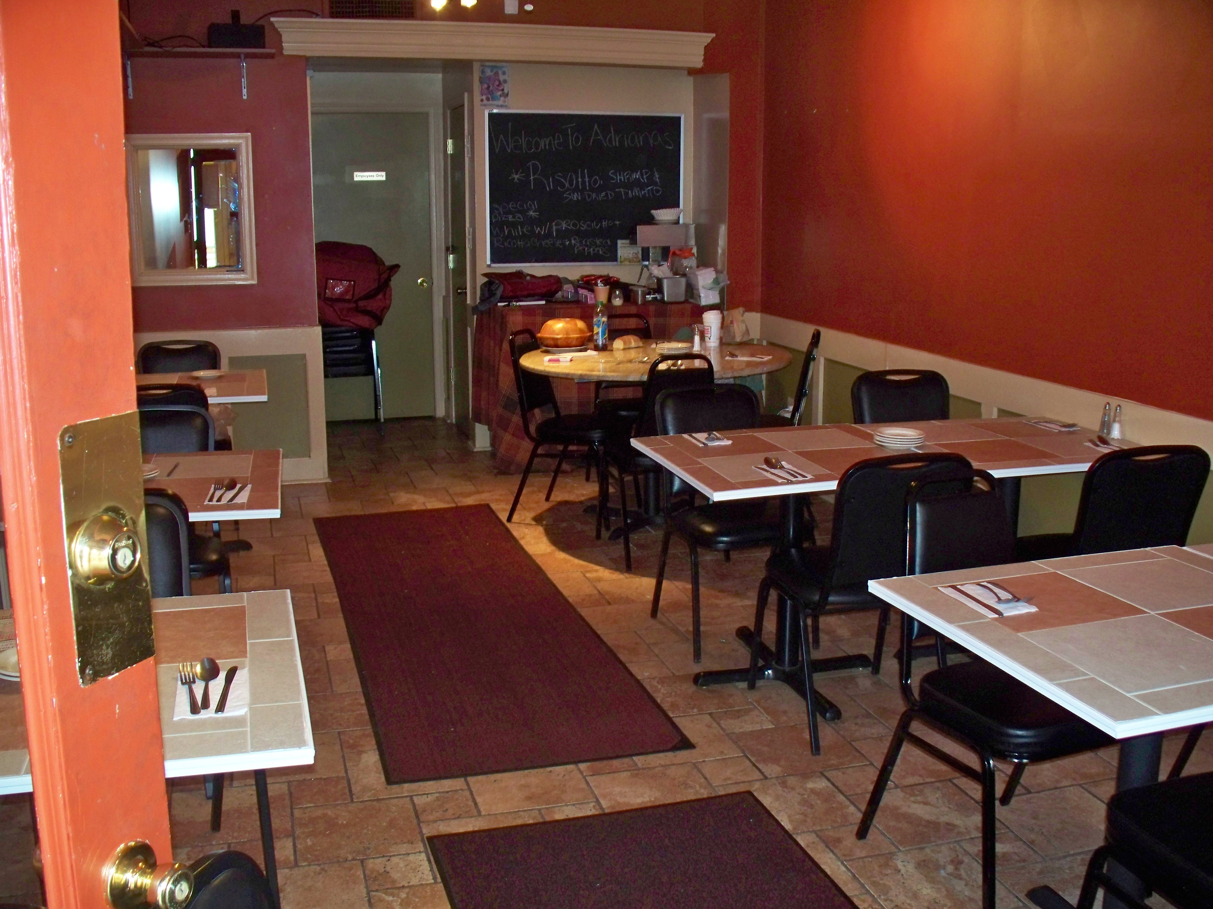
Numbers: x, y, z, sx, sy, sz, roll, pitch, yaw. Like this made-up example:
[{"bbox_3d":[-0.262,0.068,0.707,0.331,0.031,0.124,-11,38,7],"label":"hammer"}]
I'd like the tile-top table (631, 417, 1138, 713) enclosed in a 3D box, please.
[{"bbox_3d":[0.989,0.355,4.115,1.700,0.780,0.810,-3,12,-15],"label":"tile-top table"}]

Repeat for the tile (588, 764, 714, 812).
[{"bbox_3d":[0.136,0.916,3.295,0.315,0.012,0.302,-3,12,-15],"label":"tile"}]

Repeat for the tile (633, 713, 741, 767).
[{"bbox_3d":[0.206,0.850,3.632,0.315,0.012,0.302,-3,12,-15],"label":"tile"}]

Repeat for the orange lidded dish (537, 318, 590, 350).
[{"bbox_3d":[-0.220,-0.647,6.538,0.255,0.140,0.250,0,12,0],"label":"orange lidded dish"}]

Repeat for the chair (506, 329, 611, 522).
[{"bbox_3d":[-0.133,-0.139,5.818,0.540,0.885,0.450,4,12,18],"label":"chair"}]

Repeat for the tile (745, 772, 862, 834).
[{"bbox_3d":[0.474,0.921,3.211,0.312,0.010,0.300,-3,12,-16],"label":"tile"}]

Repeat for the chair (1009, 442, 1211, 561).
[{"bbox_3d":[1.541,0.346,3.864,0.460,0.870,0.540,-2,12,-10],"label":"chair"}]

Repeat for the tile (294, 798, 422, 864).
[{"bbox_3d":[-0.604,0.912,2.967,0.290,0.010,0.290,-3,12,-16],"label":"tile"}]

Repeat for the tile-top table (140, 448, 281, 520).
[{"bbox_3d":[-1.369,0.444,3.621,0.860,0.750,0.820,-3,12,-14],"label":"tile-top table"}]

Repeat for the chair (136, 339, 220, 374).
[{"bbox_3d":[-2.098,-0.095,5.984,0.450,0.880,0.580,-2,12,-11],"label":"chair"}]

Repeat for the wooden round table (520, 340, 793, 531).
[{"bbox_3d":[0.230,-0.090,5.899,1.270,0.760,1.270,0,12,0],"label":"wooden round table"}]

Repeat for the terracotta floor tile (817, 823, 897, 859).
[{"bbox_3d":[0.602,0.927,2.927,0.146,0.010,0.146,-3,12,-16],"label":"terracotta floor tile"}]

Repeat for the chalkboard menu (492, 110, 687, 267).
[{"bbox_3d":[-0.116,-1.615,7.477,1.230,0.922,0.020,-3,12,-16],"label":"chalkboard menu"}]

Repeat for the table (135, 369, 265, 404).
[{"bbox_3d":[-1.927,0.059,5.467,0.860,0.750,0.820,-3,12,-16],"label":"table"}]

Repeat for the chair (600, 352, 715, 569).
[{"bbox_3d":[0.240,-0.018,5.253,0.450,0.885,0.540,-3,12,-15],"label":"chair"}]

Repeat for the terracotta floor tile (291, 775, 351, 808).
[{"bbox_3d":[-0.762,0.902,3.263,0.153,0.010,0.148,-3,12,-16],"label":"terracotta floor tile"}]

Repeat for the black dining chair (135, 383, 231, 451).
[{"bbox_3d":[-1.560,0.160,4.377,0.450,0.875,0.540,-3,12,-16],"label":"black dining chair"}]

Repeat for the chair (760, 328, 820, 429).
[{"bbox_3d":[0.809,-0.174,6.208,0.540,0.920,0.460,1,12,5],"label":"chair"}]

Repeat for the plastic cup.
[{"bbox_3d":[0.573,-0.676,6.604,0.100,0.182,0.100,0,12,0],"label":"plastic cup"}]

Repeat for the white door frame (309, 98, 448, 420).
[{"bbox_3d":[-1.510,-1.347,8.101,0.970,2.299,0.160,-3,12,-16],"label":"white door frame"}]

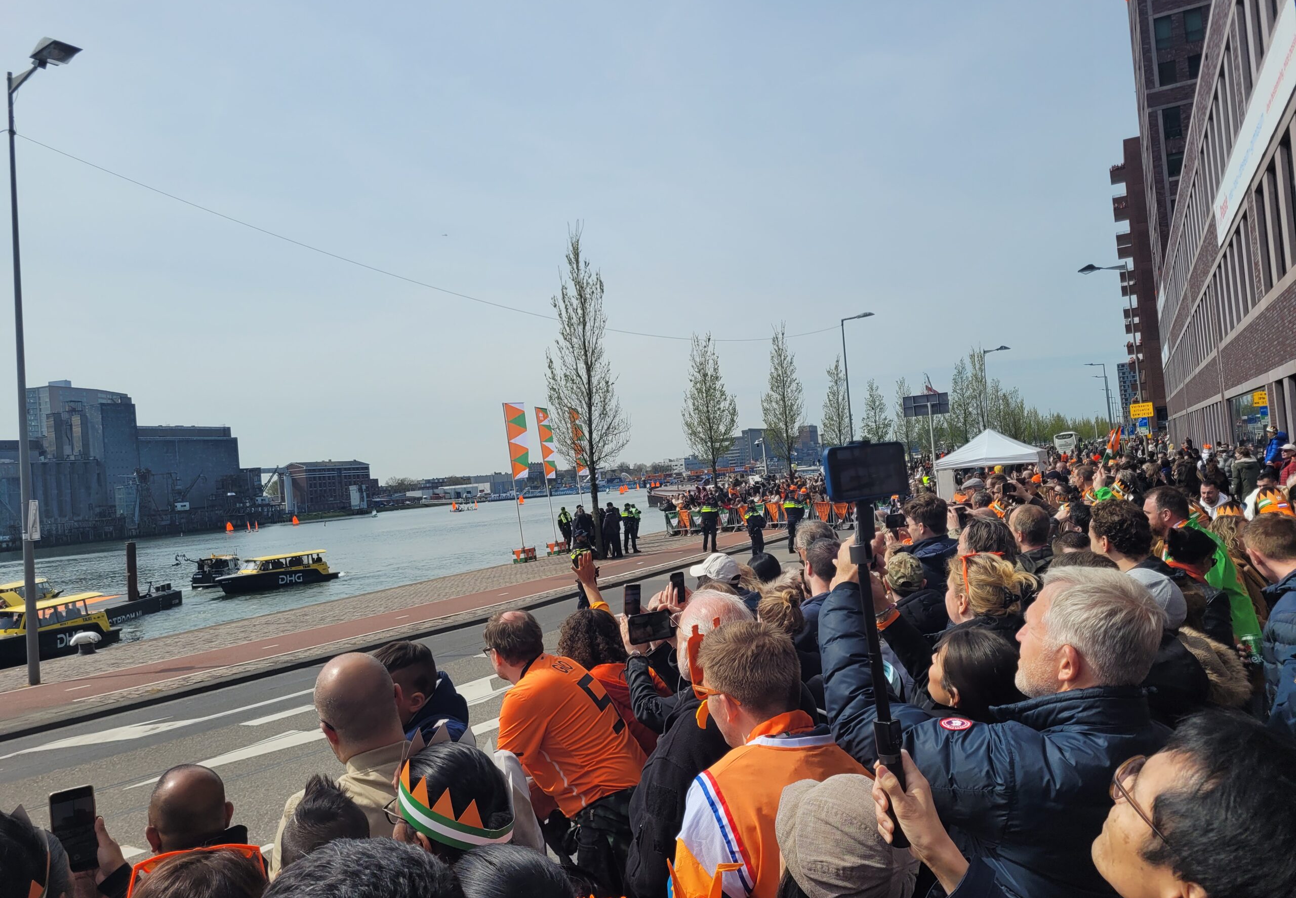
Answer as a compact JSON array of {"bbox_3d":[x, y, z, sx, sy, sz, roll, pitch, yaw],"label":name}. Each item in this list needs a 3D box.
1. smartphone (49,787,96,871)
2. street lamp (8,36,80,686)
[{"bbox_3d":[-1.062,0.704,1.800,0.072,0.148,0.009,-6,-10,-21],"label":"smartphone"},{"bbox_3d":[-9.545,-1.317,15.563,1.750,10.170,0.500,-6,-2,26],"label":"street lamp"}]

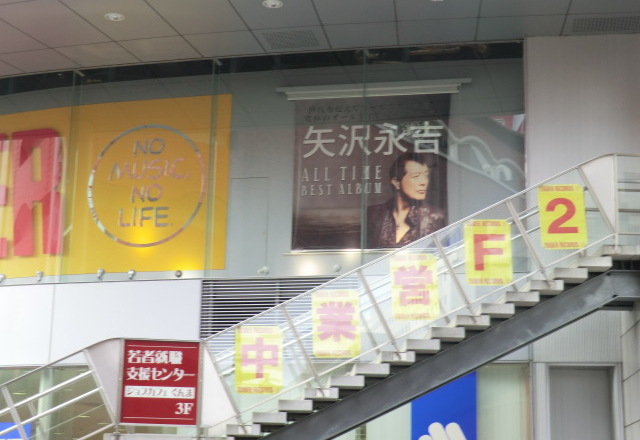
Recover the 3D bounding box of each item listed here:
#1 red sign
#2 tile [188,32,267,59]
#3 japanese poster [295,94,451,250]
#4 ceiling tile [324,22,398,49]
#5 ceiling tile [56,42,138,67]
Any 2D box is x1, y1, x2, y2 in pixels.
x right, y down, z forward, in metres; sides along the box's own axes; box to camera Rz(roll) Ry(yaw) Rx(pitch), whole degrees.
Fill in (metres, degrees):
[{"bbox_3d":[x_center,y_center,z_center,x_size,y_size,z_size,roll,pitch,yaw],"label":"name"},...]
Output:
[{"bbox_3d":[-1.804,1.848,13.625,0.877,0.943,0.050,3,-13,-9],"label":"red sign"},{"bbox_3d":[-1.352,-2.544,17.316,1.008,0.030,0.899,-2,-13,14],"label":"tile"},{"bbox_3d":[0.735,-0.687,17.282,2.274,2.239,0.030,-1,-13,11],"label":"japanese poster"},{"bbox_3d":[0.601,-2.603,16.901,1.014,0.030,0.903,-1,-13,9],"label":"ceiling tile"},{"bbox_3d":[-3.283,-2.462,17.833,1.018,0.030,0.866,-3,-14,18],"label":"ceiling tile"}]

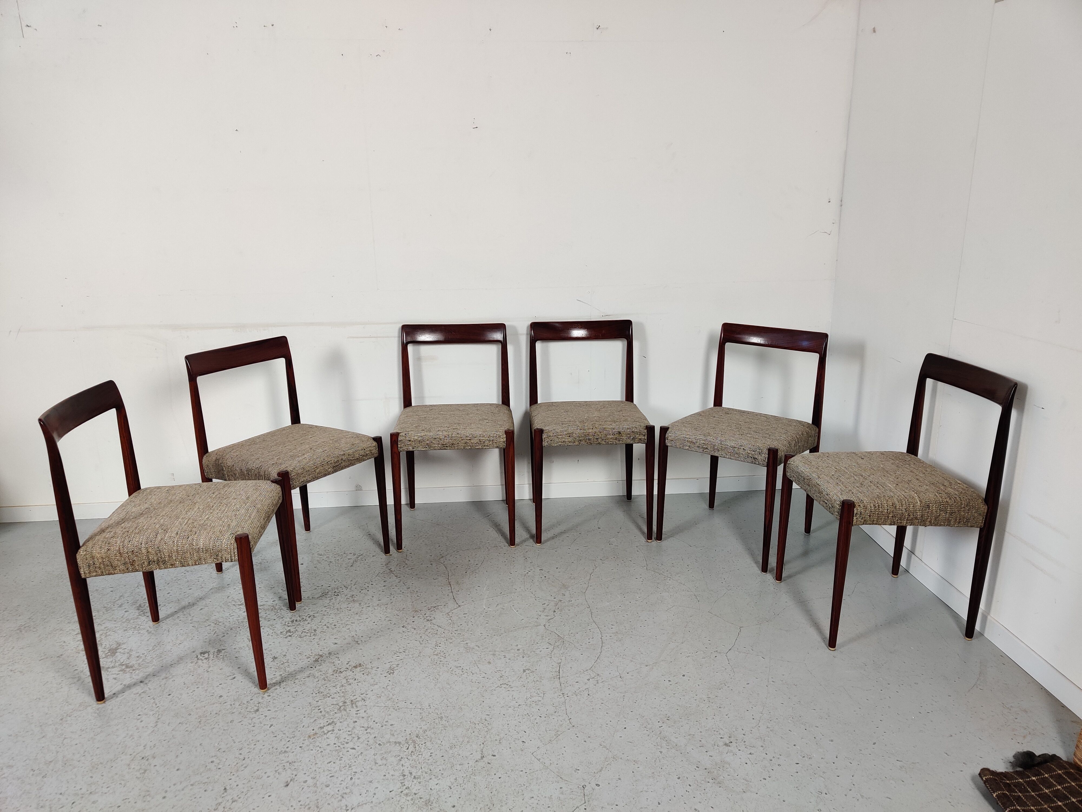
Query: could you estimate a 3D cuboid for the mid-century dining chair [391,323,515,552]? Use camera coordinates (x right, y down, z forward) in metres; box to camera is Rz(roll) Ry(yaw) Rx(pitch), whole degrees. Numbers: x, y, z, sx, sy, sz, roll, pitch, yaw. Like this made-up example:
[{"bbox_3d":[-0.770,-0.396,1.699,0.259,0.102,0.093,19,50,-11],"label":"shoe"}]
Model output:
[{"bbox_3d":[-0.335,0.104,3.323,0.462,0.785,0.494,-1,15,-3],"label":"mid-century dining chair"}]

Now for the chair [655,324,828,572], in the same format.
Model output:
[{"bbox_3d":[0.761,0.129,3.180,0.462,0.785,0.494,11,18,37],"label":"chair"}]

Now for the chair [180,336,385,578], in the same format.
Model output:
[{"bbox_3d":[-0.886,0.195,2.996,0.494,0.785,0.462,9,17,32],"label":"chair"}]

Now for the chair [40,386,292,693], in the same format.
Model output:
[{"bbox_3d":[-1.016,0.353,2.393,0.494,0.785,0.462,-2,15,-5],"label":"chair"}]

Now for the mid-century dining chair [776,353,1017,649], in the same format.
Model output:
[{"bbox_3d":[1.064,0.273,2.611,0.494,0.785,0.462,-2,15,-6],"label":"mid-century dining chair"}]

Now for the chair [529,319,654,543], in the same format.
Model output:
[{"bbox_3d":[0.188,0.087,3.366,0.462,0.785,0.494,-2,15,-4],"label":"chair"}]

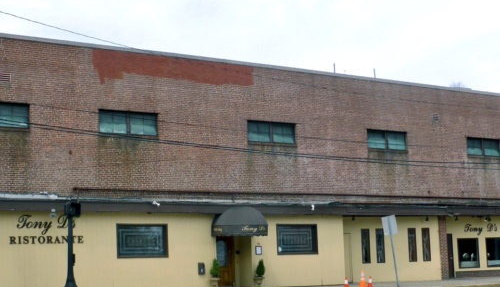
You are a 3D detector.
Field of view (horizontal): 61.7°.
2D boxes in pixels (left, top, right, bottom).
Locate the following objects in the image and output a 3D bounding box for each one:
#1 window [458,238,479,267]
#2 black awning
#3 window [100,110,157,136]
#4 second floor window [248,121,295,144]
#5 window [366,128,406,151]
[{"bbox_3d":[10.142,5.094,19.400,1.240,1.370,0.130,3,-8,-19],"label":"window"},{"bbox_3d":[-0.381,2.925,15.650,2.080,1.080,0.900,3,-8,-19],"label":"black awning"},{"bbox_3d":[-4.293,-0.709,14.850,1.990,0.830,0.150,3,-8,-19],"label":"window"},{"bbox_3d":[0.865,-0.419,16.550,1.990,0.830,0.150,3,-8,-19],"label":"second floor window"},{"bbox_3d":[5.990,-0.131,18.250,1.990,0.830,0.150,3,-8,-19],"label":"window"}]

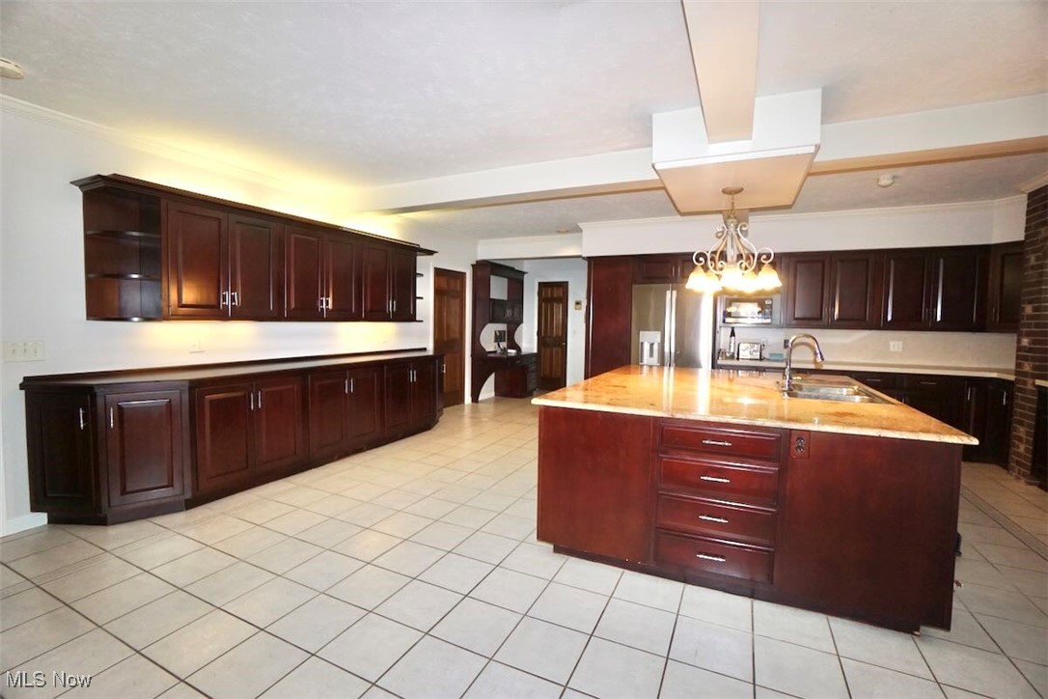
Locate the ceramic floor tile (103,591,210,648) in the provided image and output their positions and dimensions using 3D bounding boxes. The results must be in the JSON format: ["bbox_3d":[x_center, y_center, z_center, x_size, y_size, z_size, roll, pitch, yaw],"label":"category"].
[{"bbox_3d":[-1.585,1.175,1.907,0.305,0.010,0.305,2,3,25],"label":"ceramic floor tile"}]

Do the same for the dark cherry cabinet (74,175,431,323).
[{"bbox_3d":[-1.971,-0.710,4.222,0.370,0.880,3.360,2,3,25],"label":"dark cherry cabinet"}]

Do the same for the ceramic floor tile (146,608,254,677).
[{"bbox_3d":[-1.304,1.186,1.773,0.305,0.010,0.305,2,3,25],"label":"ceramic floor tile"}]

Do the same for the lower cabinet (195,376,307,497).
[{"bbox_3d":[-2.333,0.602,3.499,0.590,0.780,0.890,2,3,24],"label":"lower cabinet"}]

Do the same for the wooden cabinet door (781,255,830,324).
[{"bbox_3d":[3.321,-0.691,5.109,0.445,0.840,0.020,2,3,21],"label":"wooden cabinet door"}]

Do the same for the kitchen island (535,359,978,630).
[{"bbox_3d":[1.451,0.719,3.261,1.900,0.910,2.560,2,3,25],"label":"kitchen island"}]

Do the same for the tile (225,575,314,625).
[{"bbox_3d":[-1.176,1.176,2.038,0.305,0.010,0.305,2,3,25],"label":"tile"}]

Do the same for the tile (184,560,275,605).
[{"bbox_3d":[-1.438,1.149,2.145,0.303,0.010,0.303,2,3,25],"label":"tile"}]

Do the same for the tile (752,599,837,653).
[{"bbox_3d":[1.175,1.208,1.921,0.303,0.010,0.303,2,3,25],"label":"tile"}]

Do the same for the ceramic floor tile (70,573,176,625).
[{"bbox_3d":[-1.902,1.183,2.084,0.305,0.010,0.305,2,3,25],"label":"ceramic floor tile"}]

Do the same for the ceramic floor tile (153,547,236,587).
[{"bbox_3d":[-1.718,1.137,2.286,0.303,0.010,0.303,2,3,25],"label":"ceramic floor tile"}]

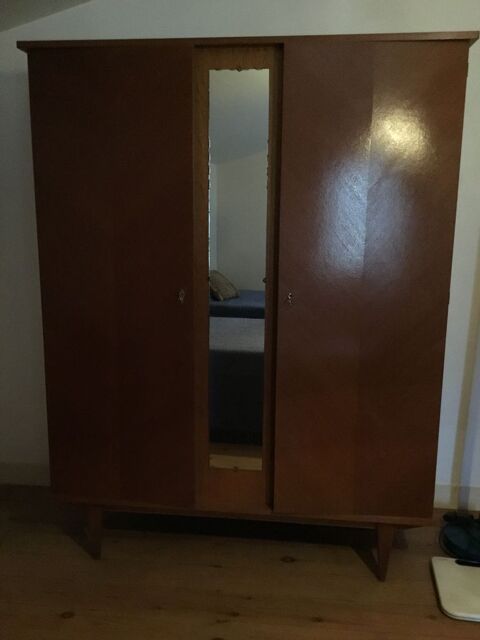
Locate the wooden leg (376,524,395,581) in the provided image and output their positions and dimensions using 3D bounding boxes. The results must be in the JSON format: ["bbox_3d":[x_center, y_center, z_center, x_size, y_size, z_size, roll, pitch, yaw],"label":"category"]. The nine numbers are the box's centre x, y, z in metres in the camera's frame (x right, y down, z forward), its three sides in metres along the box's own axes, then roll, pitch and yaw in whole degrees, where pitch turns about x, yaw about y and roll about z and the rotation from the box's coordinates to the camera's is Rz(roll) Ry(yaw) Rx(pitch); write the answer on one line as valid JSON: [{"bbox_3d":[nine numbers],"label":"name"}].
[{"bbox_3d":[0.521,0.825,2.080,0.051,0.223,0.051,2,10,6],"label":"wooden leg"}]

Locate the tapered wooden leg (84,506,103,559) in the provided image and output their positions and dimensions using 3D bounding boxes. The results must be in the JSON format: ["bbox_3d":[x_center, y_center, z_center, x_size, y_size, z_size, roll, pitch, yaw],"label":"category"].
[{"bbox_3d":[-0.549,0.796,2.184,0.051,0.223,0.051,2,10,6],"label":"tapered wooden leg"}]

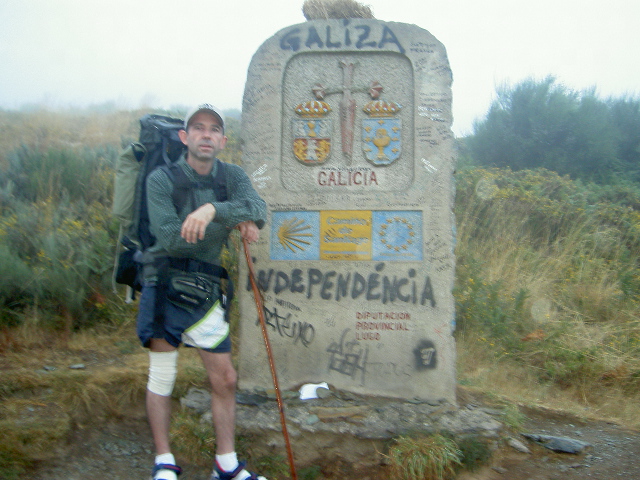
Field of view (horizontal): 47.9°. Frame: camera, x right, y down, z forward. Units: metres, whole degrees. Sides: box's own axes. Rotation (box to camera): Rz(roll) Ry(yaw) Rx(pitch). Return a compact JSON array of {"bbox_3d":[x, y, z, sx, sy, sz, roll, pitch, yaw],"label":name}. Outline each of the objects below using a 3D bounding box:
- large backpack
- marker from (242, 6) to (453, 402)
[{"bbox_3d":[-0.725,-0.165,3.480,0.390,0.830,0.390,1,3,-32],"label":"large backpack"},{"bbox_3d":[0.155,-0.155,3.870,1.120,1.990,0.270,0,-2,4],"label":"marker"}]

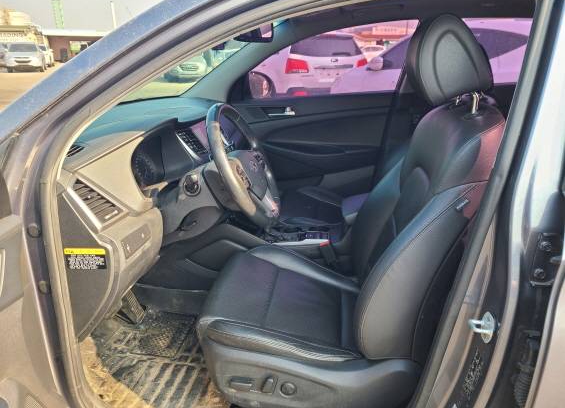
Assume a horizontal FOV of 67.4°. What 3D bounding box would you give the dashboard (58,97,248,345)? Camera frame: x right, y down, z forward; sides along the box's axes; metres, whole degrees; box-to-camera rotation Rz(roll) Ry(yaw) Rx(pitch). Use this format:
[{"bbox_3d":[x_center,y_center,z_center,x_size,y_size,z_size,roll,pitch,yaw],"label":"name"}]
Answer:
[{"bbox_3d":[-0.493,-0.134,1.627,0.550,0.530,1.420,2,20,7],"label":"dashboard"}]

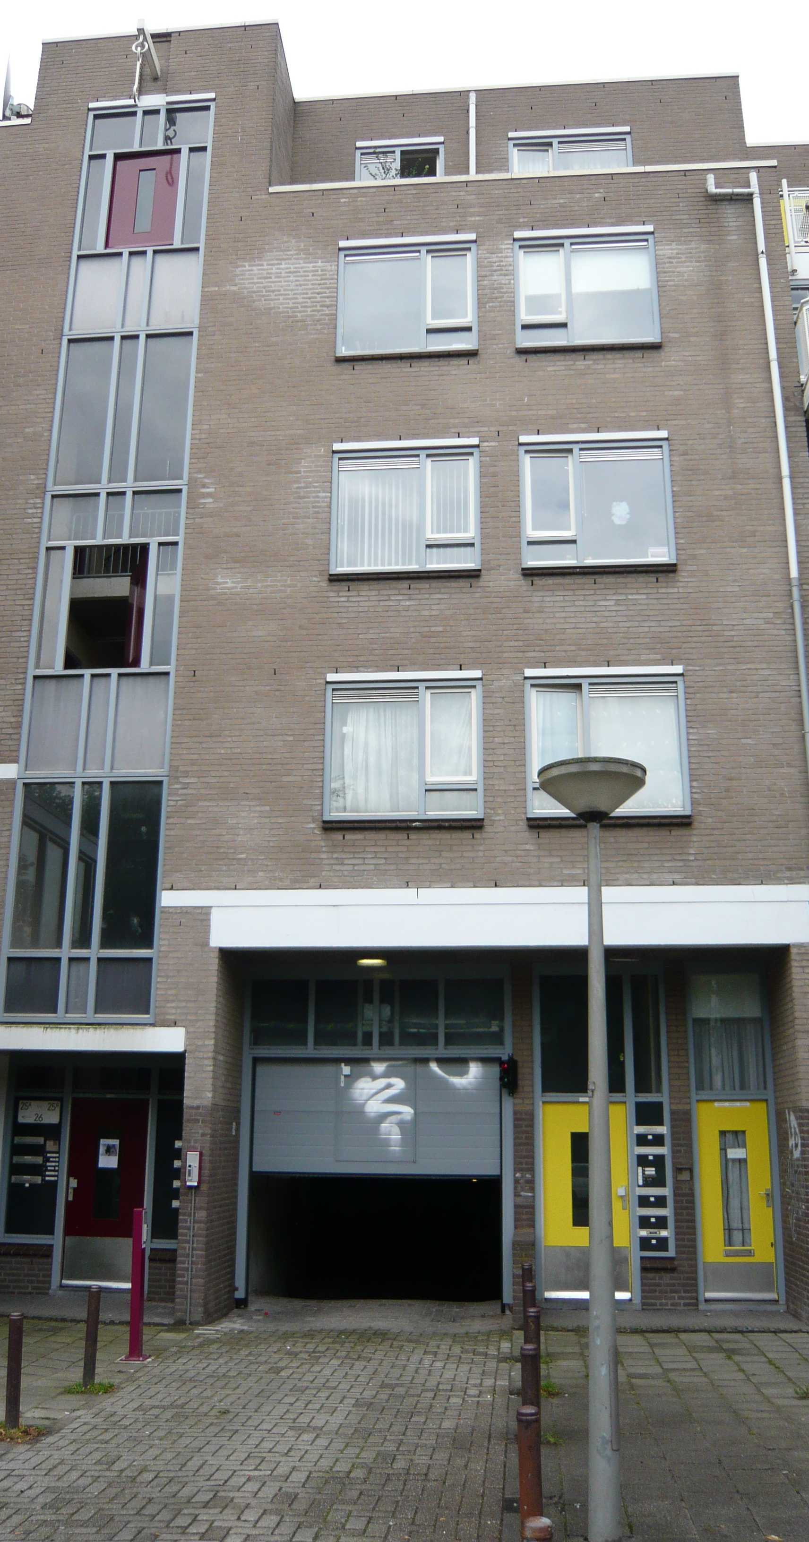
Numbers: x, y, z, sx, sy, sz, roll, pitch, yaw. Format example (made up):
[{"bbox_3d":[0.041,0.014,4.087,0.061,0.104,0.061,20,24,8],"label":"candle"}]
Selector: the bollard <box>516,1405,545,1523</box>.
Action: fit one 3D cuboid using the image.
[{"bbox_3d":[0.466,2.707,4.638,0.090,0.660,0.090,-1,-16,5],"label":"bollard"}]

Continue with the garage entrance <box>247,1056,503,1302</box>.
[{"bbox_3d":[-0.306,4.255,13.033,2.706,2.514,0.250,-1,-16,5],"label":"garage entrance"}]

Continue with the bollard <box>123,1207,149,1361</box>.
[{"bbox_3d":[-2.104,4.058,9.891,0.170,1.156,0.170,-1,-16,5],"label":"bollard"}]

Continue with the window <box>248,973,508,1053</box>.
[{"bbox_3d":[-0.293,2.608,13.432,2.843,0.867,0.120,-1,-16,5],"label":"window"}]

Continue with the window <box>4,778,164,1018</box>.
[{"bbox_3d":[-3.286,1.300,12.787,1.653,2.546,0.130,-1,-16,5],"label":"window"}]

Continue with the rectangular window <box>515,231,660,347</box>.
[{"bbox_3d":[2.079,-5.547,14.268,1.632,1.599,0.130,-1,-16,5],"label":"rectangular window"}]

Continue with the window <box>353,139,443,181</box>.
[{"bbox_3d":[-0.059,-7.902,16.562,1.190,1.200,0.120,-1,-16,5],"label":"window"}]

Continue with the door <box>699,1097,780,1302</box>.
[{"bbox_3d":[3.362,4.326,12.598,0.750,1.990,0.060,-1,-16,5],"label":"door"}]

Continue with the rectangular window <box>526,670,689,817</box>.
[{"bbox_3d":[2.072,-0.298,12.748,1.637,1.600,0.120,-1,-16,5],"label":"rectangular window"}]

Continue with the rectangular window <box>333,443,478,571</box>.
[{"bbox_3d":[0.015,-2.887,13.632,1.633,1.586,0.120,-1,-16,5],"label":"rectangular window"}]

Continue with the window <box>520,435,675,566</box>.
[{"bbox_3d":[2.069,-2.918,13.454,1.633,1.586,0.120,-1,-16,5],"label":"window"}]

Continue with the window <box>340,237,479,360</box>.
[{"bbox_3d":[0.034,-5.482,14.397,1.633,1.586,0.120,-1,-16,5],"label":"window"}]

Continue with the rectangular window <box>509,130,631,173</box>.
[{"bbox_3d":[2.182,-7.736,16.272,1.633,1.586,0.120,-1,-16,5],"label":"rectangular window"}]

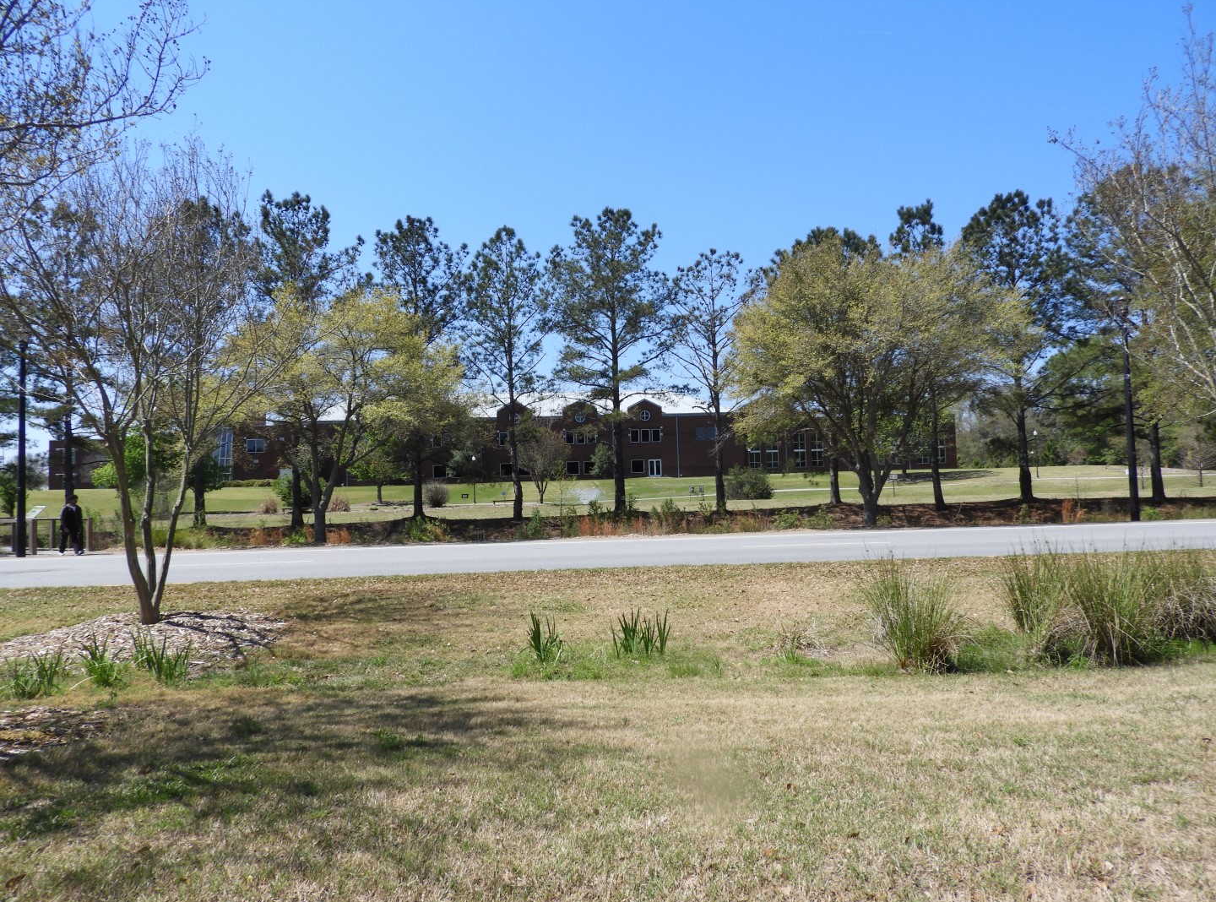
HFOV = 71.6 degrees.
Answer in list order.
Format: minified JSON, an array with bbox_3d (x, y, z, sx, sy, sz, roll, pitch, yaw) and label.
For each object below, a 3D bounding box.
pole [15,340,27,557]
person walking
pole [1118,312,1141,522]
[{"bbox_3d":[-16.672,-0.122,24.000,0.300,6.350,0.300,-1,-3,0],"label":"pole"},{"bbox_3d":[-15.393,2.127,24.200,0.580,1.750,0.520,-2,-3,17],"label":"person walking"},{"bbox_3d":[15.059,-1.027,24.300,0.300,6.250,0.300,-1,-3,0],"label":"pole"}]

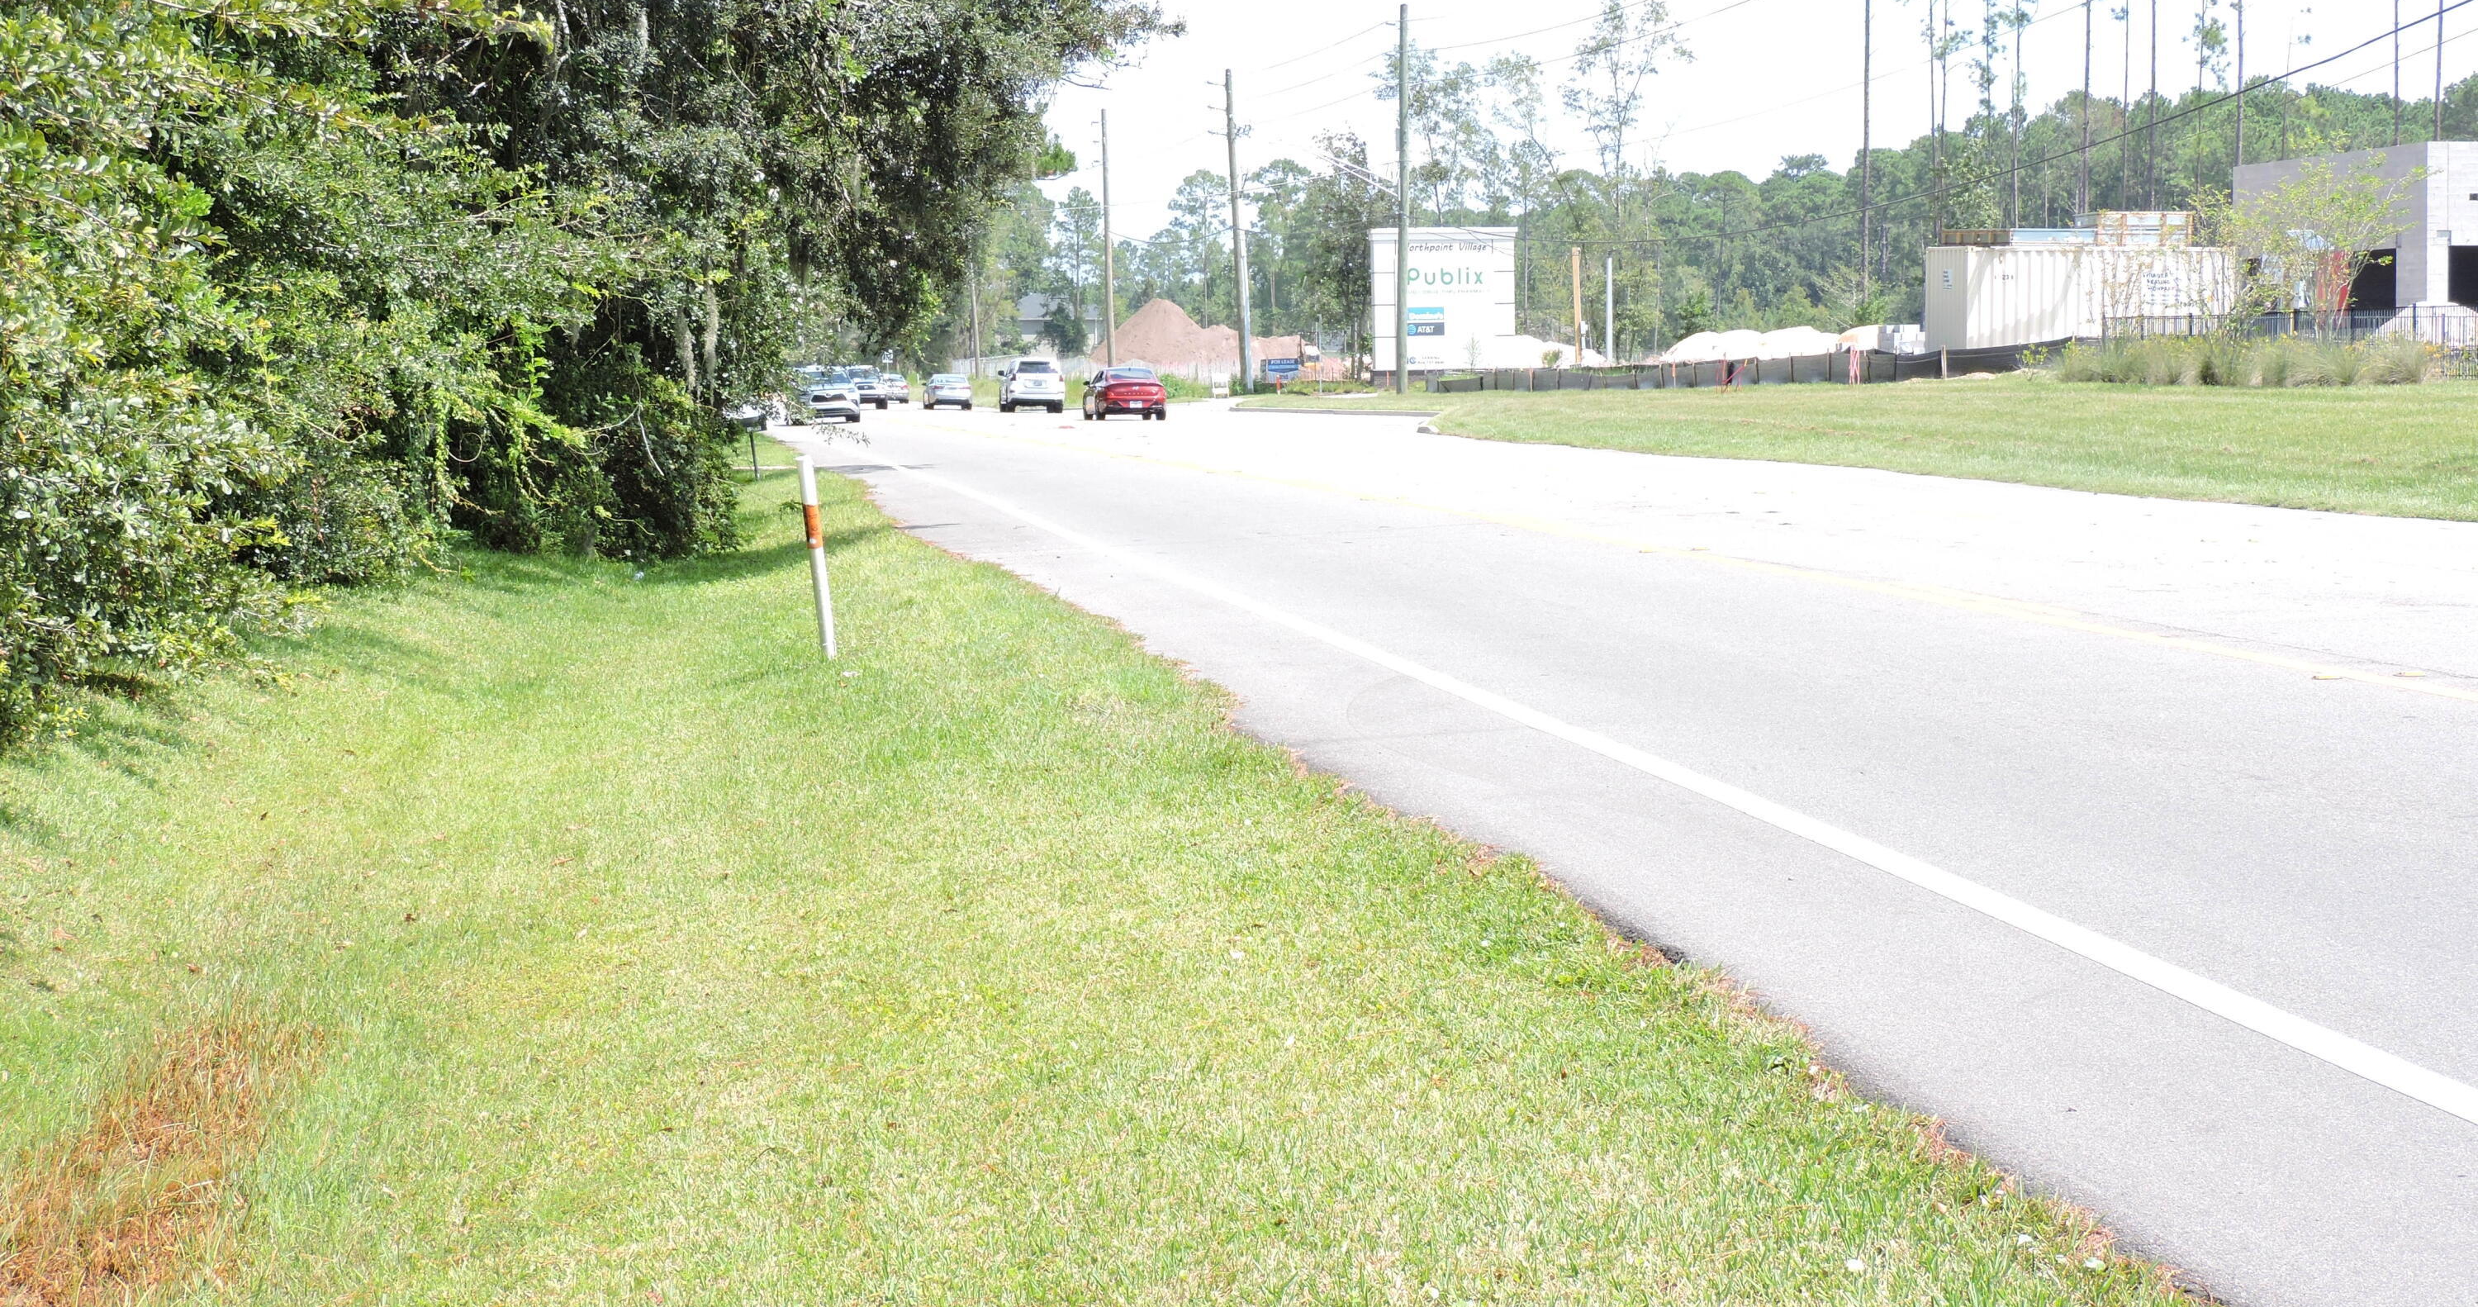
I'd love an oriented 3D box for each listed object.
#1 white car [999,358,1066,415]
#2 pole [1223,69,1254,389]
[{"bbox_3d":[-6.781,-8.766,129.000,1.900,1.790,4.750,-1,4,-9],"label":"white car"},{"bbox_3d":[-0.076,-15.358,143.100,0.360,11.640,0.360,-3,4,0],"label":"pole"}]

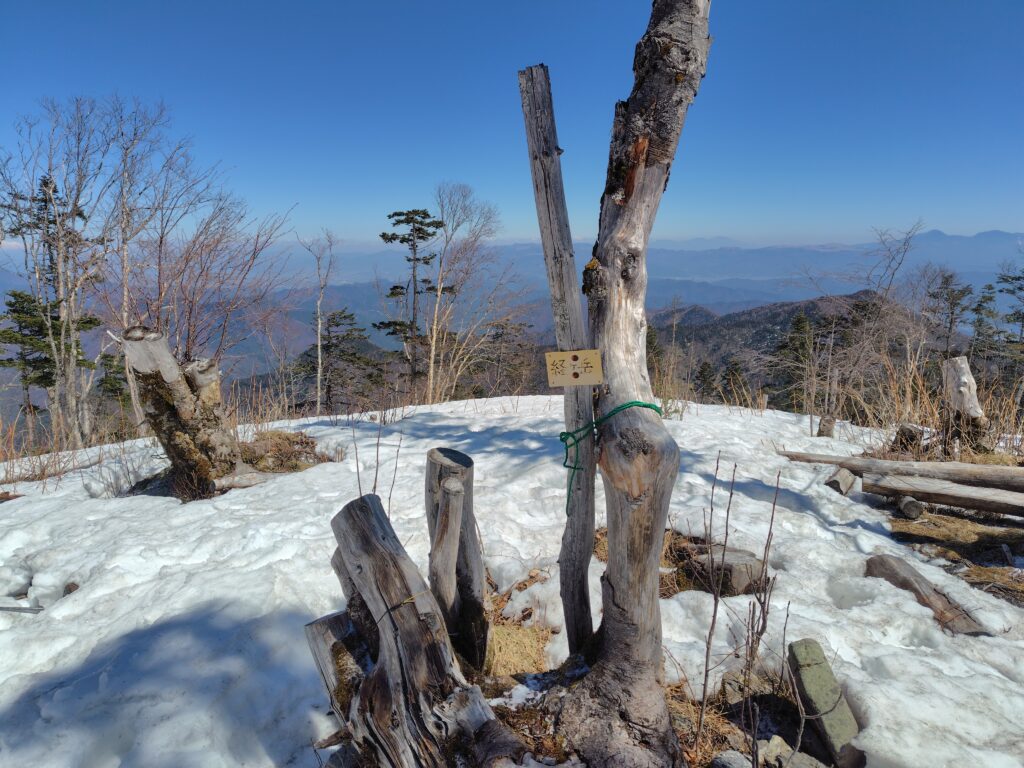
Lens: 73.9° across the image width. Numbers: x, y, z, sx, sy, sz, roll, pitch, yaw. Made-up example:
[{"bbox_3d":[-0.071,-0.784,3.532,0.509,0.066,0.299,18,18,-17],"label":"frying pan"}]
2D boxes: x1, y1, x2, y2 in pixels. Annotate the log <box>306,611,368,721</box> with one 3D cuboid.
[{"bbox_3d":[-0.500,0.880,2.065,0.160,0.400,0.160,-10,17,2],"label":"log"}]

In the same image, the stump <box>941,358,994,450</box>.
[{"bbox_3d":[3.542,0.166,5.303,0.334,0.770,0.360,8,15,34],"label":"stump"}]

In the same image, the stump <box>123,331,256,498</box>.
[{"bbox_3d":[-2.025,0.184,4.181,0.627,1.103,0.550,-6,13,-26],"label":"stump"}]

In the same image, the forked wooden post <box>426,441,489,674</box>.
[{"bbox_3d":[-0.195,0.630,2.385,0.206,0.842,0.200,-1,12,-5],"label":"forked wooden post"}]

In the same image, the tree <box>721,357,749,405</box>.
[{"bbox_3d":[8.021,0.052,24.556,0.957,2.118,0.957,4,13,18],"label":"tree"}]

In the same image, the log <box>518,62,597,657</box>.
[{"bbox_3d":[0.161,0.004,2.320,0.115,2.049,0.100,-5,12,1],"label":"log"}]

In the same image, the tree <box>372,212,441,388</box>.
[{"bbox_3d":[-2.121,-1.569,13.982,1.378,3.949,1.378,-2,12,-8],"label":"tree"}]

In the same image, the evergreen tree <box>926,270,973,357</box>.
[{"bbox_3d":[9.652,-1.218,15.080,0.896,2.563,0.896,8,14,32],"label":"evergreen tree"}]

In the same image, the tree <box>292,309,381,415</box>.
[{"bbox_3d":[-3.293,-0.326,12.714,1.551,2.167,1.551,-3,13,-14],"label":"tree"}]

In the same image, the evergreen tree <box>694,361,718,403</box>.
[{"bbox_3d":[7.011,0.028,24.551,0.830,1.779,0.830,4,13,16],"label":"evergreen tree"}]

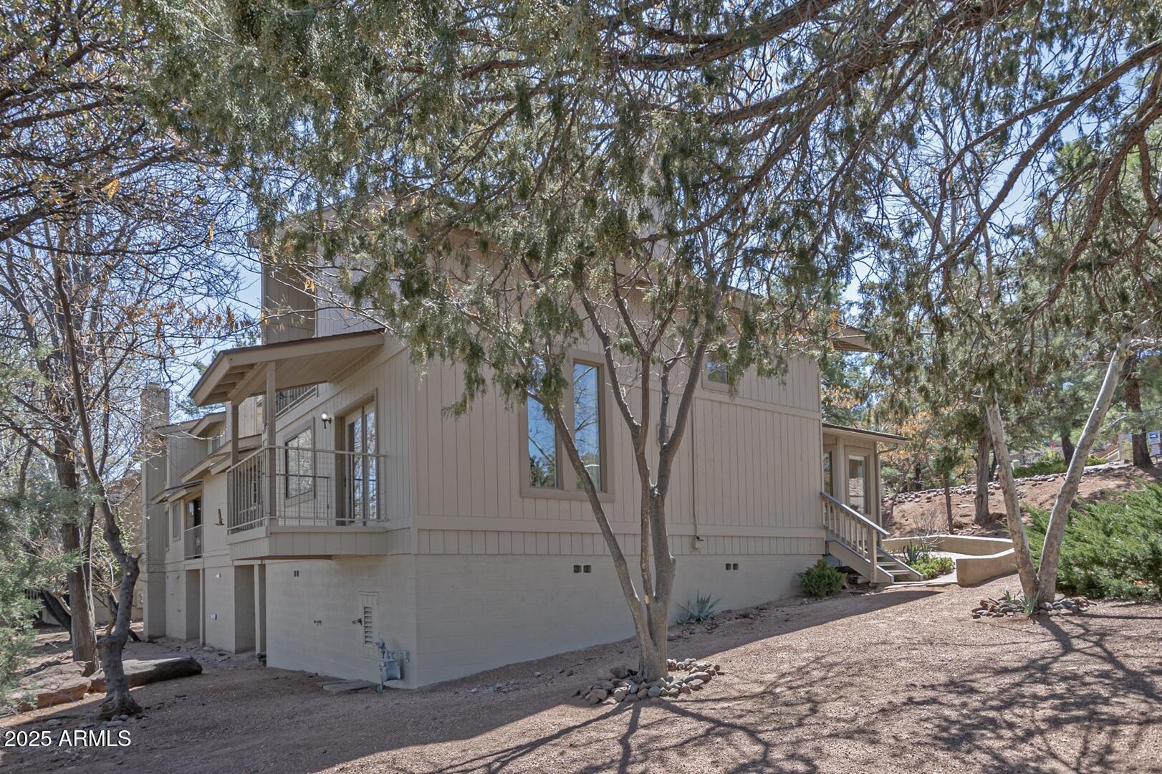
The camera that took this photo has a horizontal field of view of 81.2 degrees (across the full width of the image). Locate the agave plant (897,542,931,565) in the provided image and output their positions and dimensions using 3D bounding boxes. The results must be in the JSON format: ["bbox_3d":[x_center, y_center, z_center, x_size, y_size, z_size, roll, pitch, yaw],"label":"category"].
[{"bbox_3d":[7.425,3.715,15.100,0.750,0.550,0.750,-1,-3,0],"label":"agave plant"}]

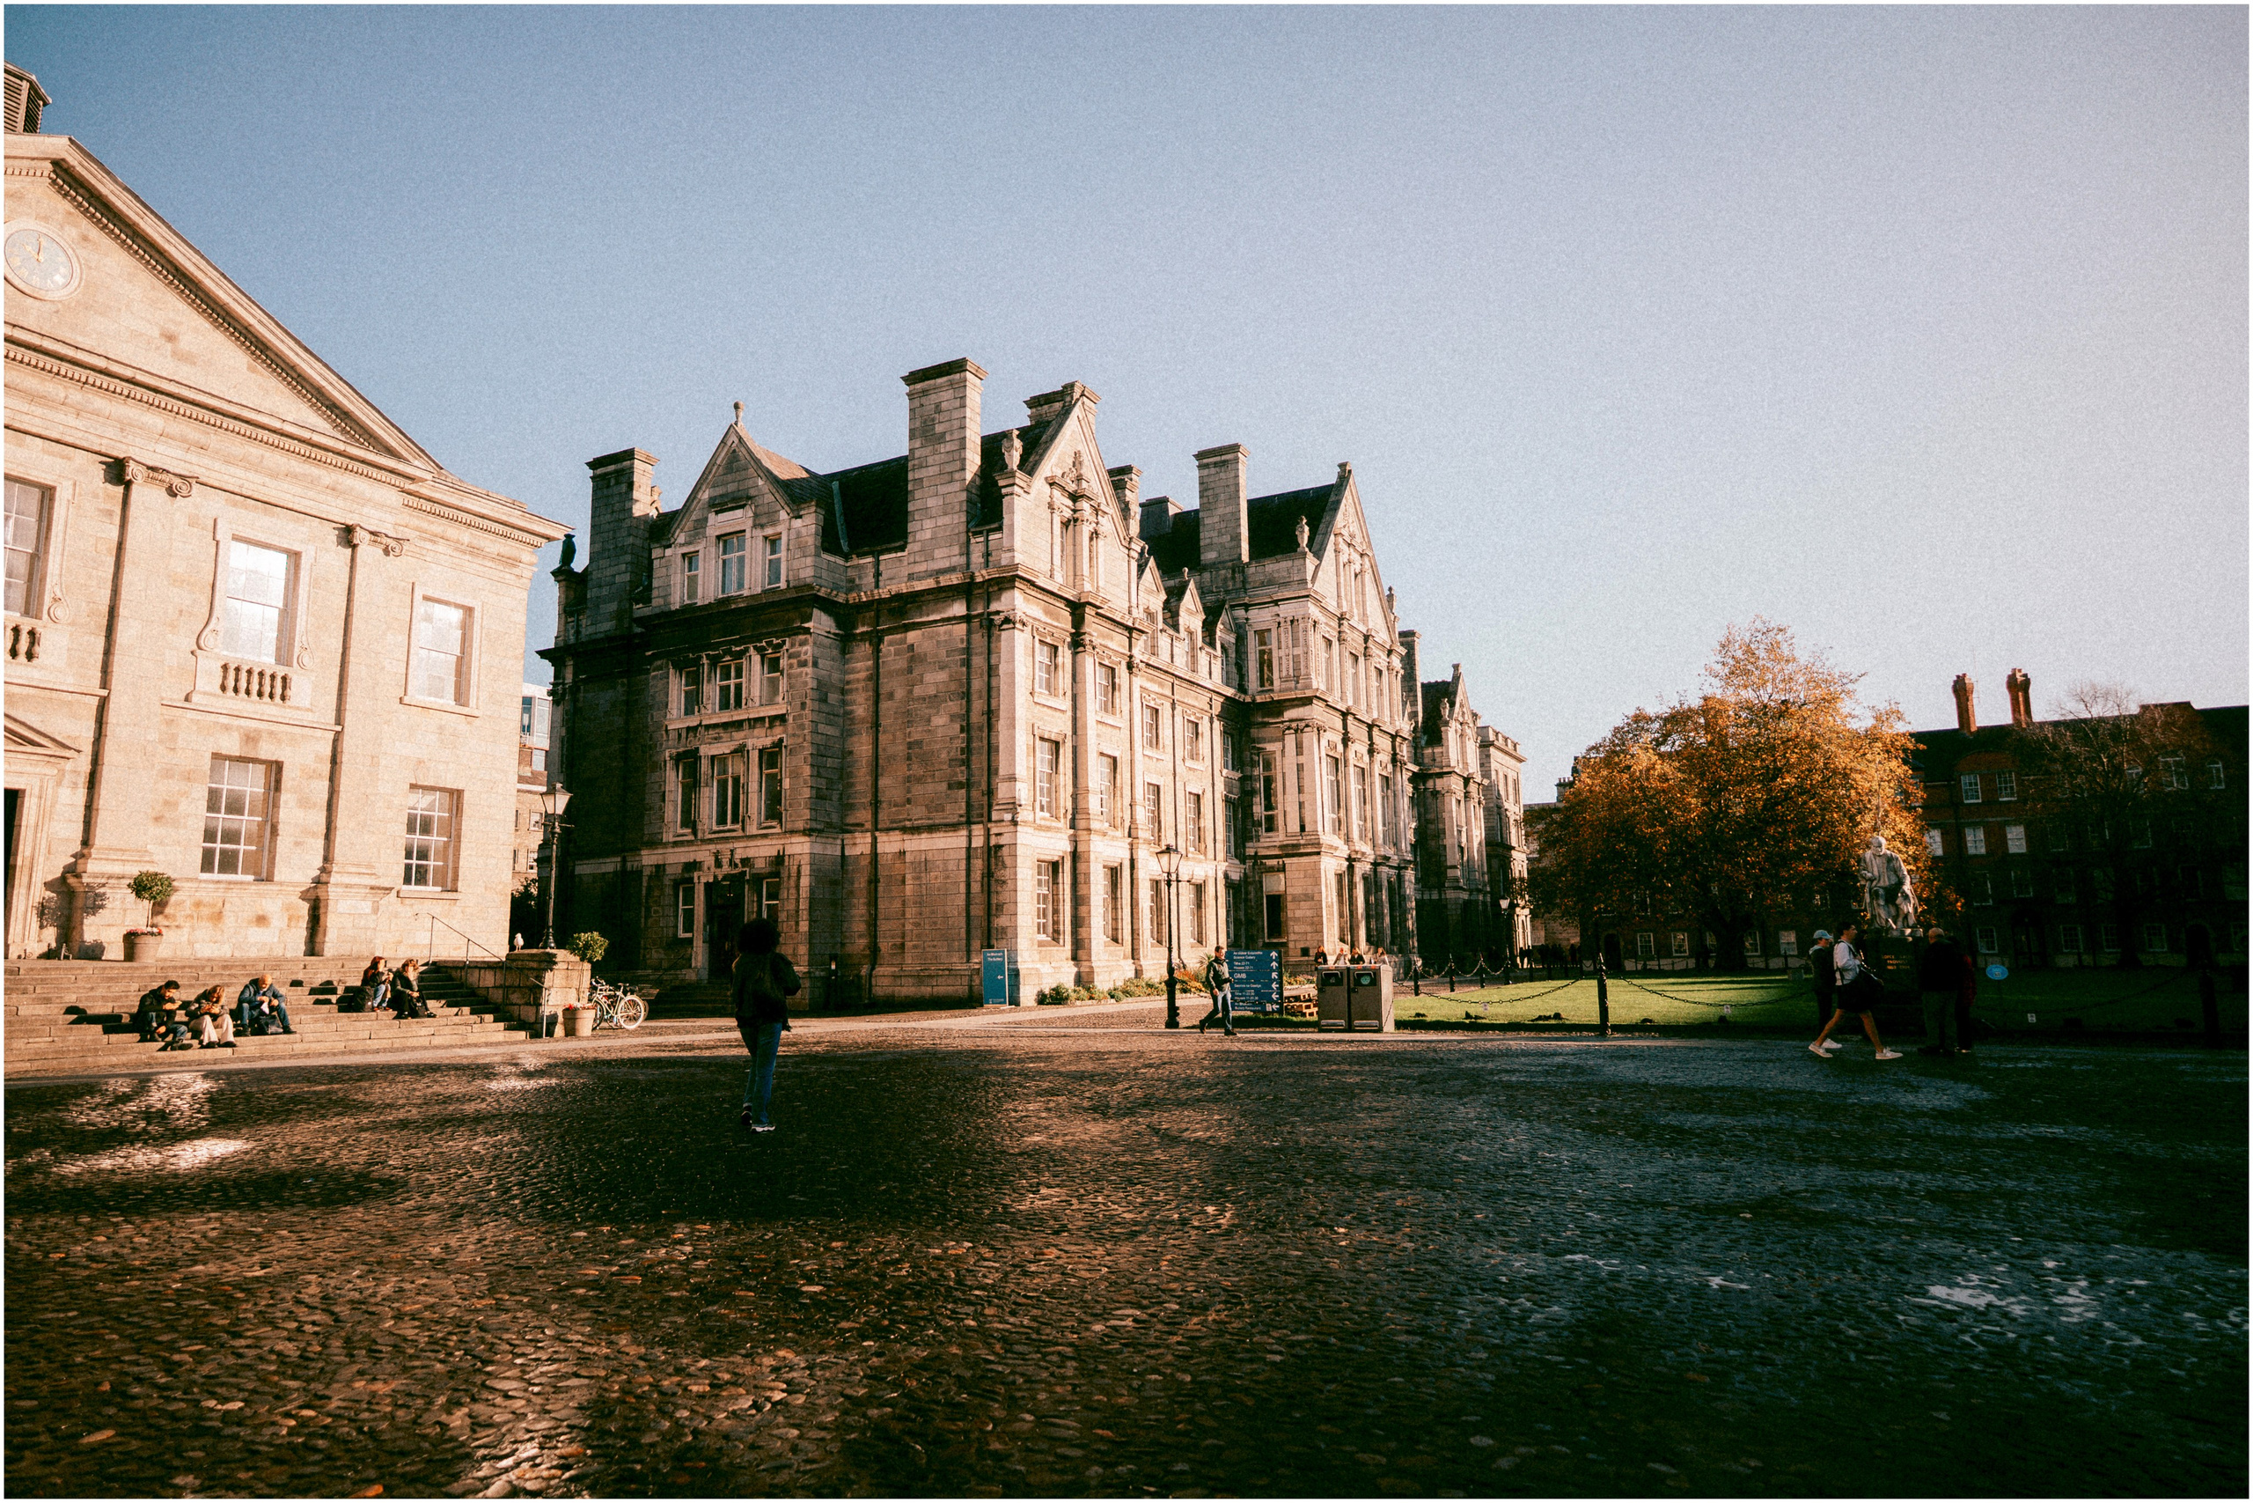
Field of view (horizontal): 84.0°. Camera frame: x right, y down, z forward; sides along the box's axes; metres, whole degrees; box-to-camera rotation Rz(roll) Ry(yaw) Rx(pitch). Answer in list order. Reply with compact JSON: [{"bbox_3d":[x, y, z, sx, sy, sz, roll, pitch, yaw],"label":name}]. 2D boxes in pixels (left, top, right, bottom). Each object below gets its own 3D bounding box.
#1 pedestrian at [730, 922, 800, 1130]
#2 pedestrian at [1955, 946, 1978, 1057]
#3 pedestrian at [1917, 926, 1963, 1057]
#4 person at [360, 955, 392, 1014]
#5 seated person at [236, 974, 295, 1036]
[{"bbox_3d":[-2.999,2.260,10.500,0.560,1.770,0.450,0,-10,-8],"label":"pedestrian"},{"bbox_3d":[11.702,3.418,17.500,0.460,1.600,0.340,-2,-9,6],"label":"pedestrian"},{"bbox_3d":[11.195,3.309,17.250,0.550,1.740,0.360,-2,-9,6],"label":"pedestrian"},{"bbox_3d":[-14.857,4.635,24.800,0.650,1.100,0.470,-3,-10,13],"label":"person"},{"bbox_3d":[-14.644,4.299,21.300,0.750,1.030,0.660,-8,-12,37],"label":"seated person"}]

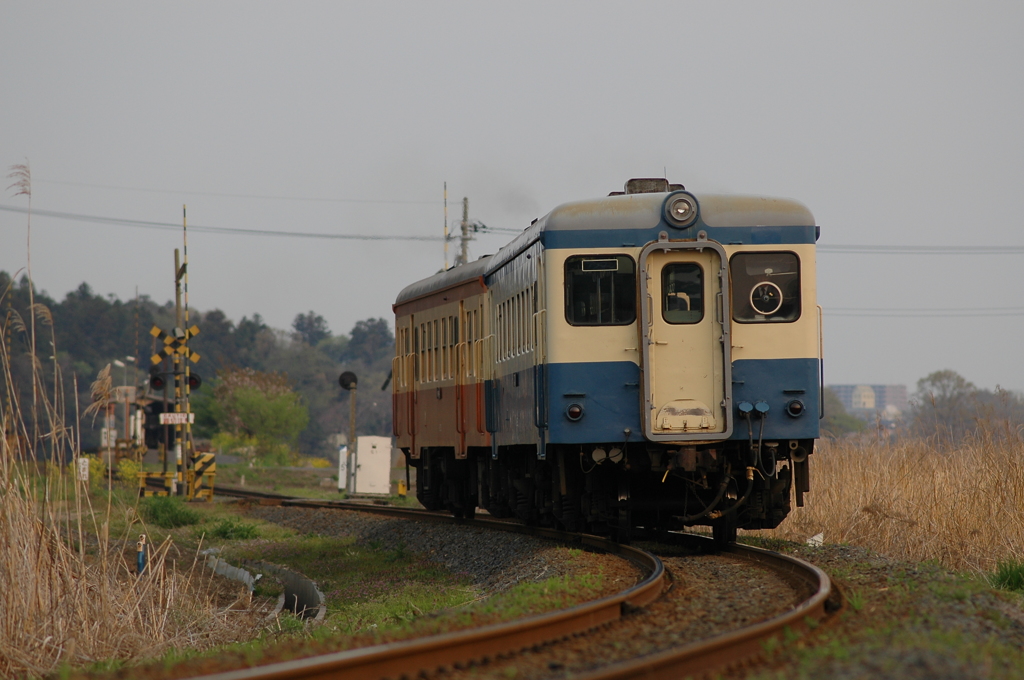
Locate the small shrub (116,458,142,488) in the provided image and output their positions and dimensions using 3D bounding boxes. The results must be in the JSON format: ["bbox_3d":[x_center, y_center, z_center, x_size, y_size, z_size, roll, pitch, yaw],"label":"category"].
[{"bbox_3d":[-9.724,3.419,195.000,0.660,0.780,0.620,0,-1,0],"label":"small shrub"}]

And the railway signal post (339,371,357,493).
[{"bbox_3d":[-3.753,2.099,175.000,0.420,2.800,0.320,0,-1,-14],"label":"railway signal post"}]

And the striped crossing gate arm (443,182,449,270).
[{"bbox_3d":[-1.259,-0.411,150.000,0.080,5.340,0.080,-1,-1,18],"label":"striped crossing gate arm"}]

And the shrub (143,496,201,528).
[{"bbox_3d":[-6.037,3.059,136.000,1.020,0.520,0.900,0,-1,0],"label":"shrub"}]

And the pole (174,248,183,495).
[{"bbox_3d":[-7.066,0.680,163.000,0.130,5.200,0.130,0,-1,-2],"label":"pole"}]

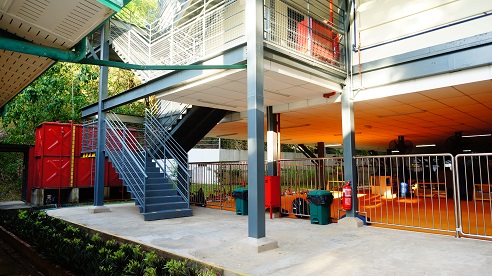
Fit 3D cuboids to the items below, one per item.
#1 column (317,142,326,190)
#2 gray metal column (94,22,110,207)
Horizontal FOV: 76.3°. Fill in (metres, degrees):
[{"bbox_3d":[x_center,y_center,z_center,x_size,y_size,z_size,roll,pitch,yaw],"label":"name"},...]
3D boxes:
[{"bbox_3d":[4.043,1.500,16.854,0.260,2.500,0.260,5,-8,-45],"label":"column"},{"bbox_3d":[-4.164,-0.779,9.102,0.200,5.420,0.200,5,-8,-45],"label":"gray metal column"}]

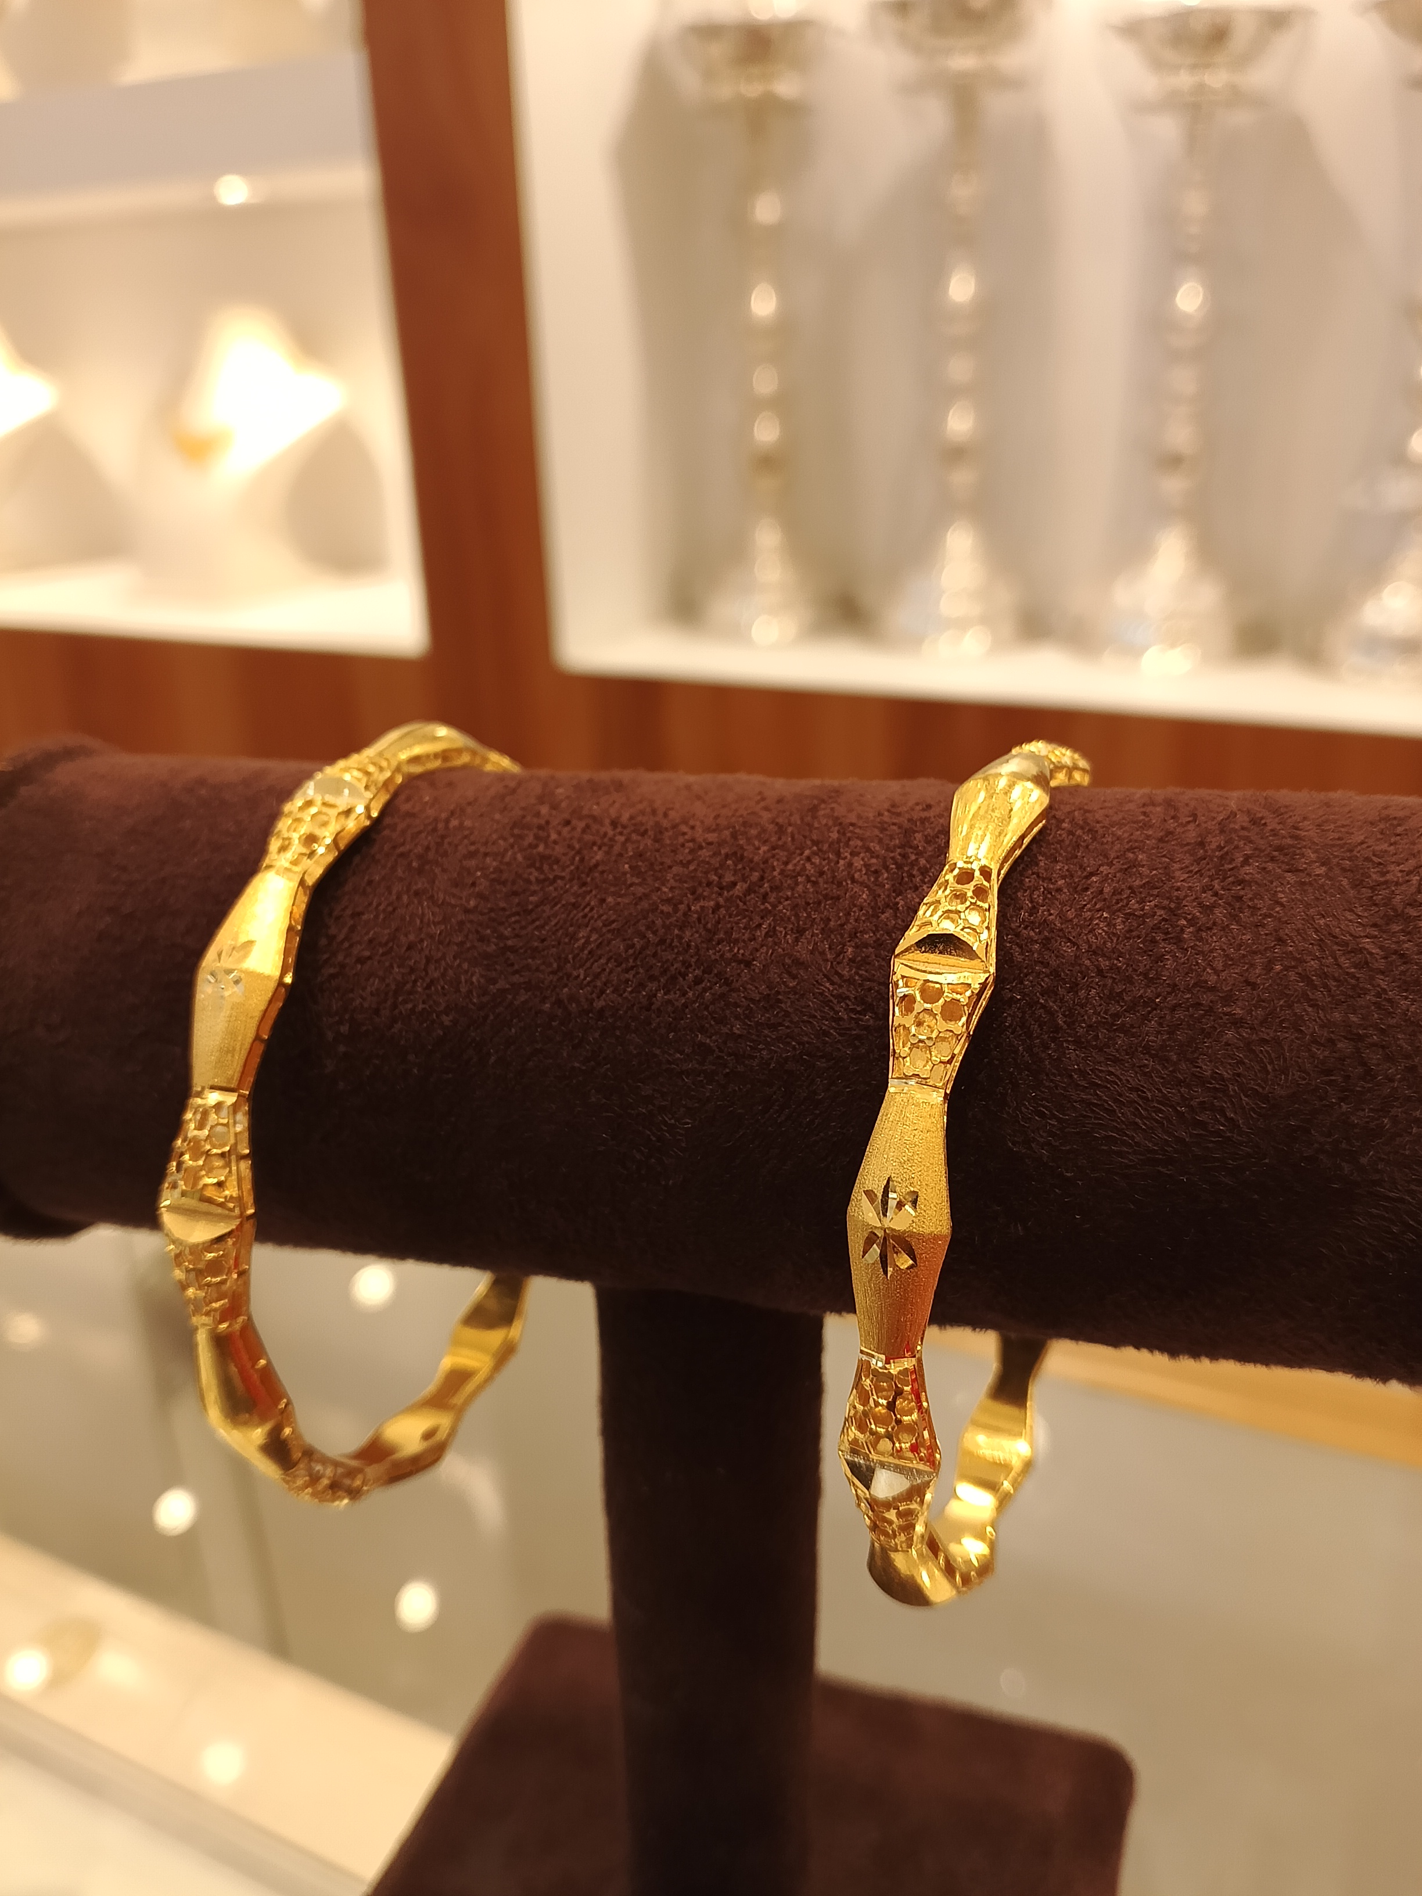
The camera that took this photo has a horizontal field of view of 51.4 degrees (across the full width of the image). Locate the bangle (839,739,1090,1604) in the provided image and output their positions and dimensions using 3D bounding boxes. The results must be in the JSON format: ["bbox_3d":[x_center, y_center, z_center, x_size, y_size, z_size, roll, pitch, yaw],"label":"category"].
[{"bbox_3d":[0.024,0.018,0.122,0.007,0.067,0.067,7,21,22],"label":"bangle"}]

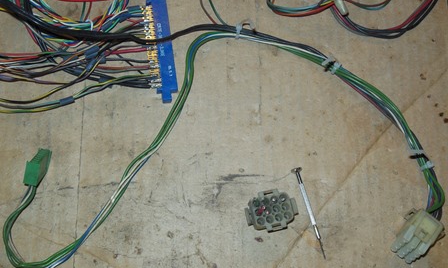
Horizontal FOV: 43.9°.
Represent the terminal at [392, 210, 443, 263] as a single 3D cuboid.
[{"bbox_3d":[0.137,0.073,0.398,0.029,0.028,0.027,44,73,10],"label":"terminal"}]

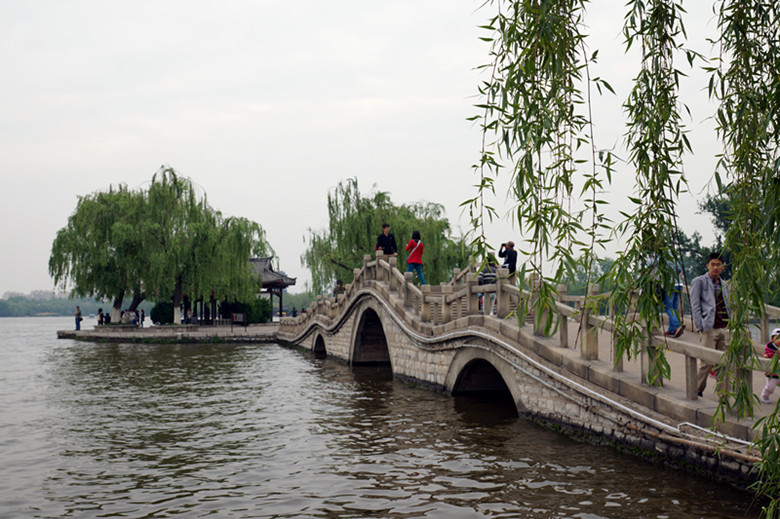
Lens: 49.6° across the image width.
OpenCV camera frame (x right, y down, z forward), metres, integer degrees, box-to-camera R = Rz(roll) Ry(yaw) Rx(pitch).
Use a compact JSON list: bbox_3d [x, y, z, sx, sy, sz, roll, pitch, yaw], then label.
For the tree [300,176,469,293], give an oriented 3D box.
[{"bbox_3d":[-0.300,-0.330,56.000,11.000,10.000,10.000,0,-4,0],"label":"tree"}]

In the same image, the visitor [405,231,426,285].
[{"bbox_3d":[0.740,-0.010,24.600,0.530,1.630,0.420,1,-4,-14],"label":"visitor"}]

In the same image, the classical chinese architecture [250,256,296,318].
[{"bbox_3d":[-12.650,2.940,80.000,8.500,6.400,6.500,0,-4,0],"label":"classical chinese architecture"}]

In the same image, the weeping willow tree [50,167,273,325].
[{"bbox_3d":[-15.830,-0.900,58.500,15.200,11.000,11.500,0,-4,0],"label":"weeping willow tree"}]

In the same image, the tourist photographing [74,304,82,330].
[{"bbox_3d":[-21.770,4.120,59.000,0.520,1.720,0.500,1,-4,-10],"label":"tourist photographing"}]

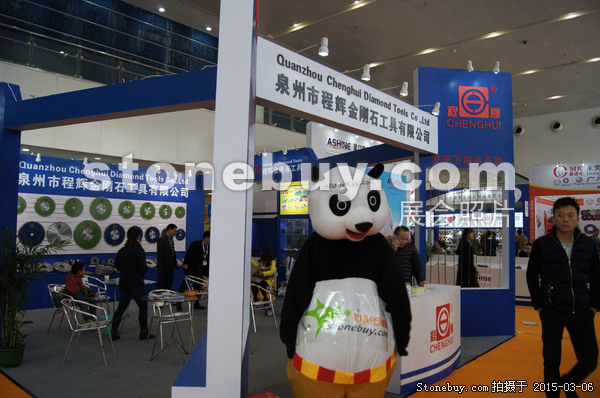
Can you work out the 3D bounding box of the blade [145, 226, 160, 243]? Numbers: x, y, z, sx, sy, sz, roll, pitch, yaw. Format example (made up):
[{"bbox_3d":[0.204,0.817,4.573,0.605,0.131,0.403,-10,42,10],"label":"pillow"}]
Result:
[{"bbox_3d":[-3.451,0.861,10.576,0.020,0.385,0.385,-2,-5,42],"label":"blade"}]

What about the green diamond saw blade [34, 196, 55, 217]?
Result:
[{"bbox_3d":[-4.996,0.149,8.800,0.030,0.400,0.400,-2,-5,41],"label":"green diamond saw blade"}]

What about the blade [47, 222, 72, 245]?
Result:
[{"bbox_3d":[-4.819,0.729,9.046,0.020,0.485,0.485,-2,-5,42],"label":"blade"}]

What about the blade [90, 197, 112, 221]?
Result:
[{"bbox_3d":[-4.268,0.226,9.686,0.020,0.480,0.480,-2,-5,42],"label":"blade"}]

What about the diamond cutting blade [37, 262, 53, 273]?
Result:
[{"bbox_3d":[-5.106,1.377,9.004,0.345,0.015,0.345,5,28,-43],"label":"diamond cutting blade"}]

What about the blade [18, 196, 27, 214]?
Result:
[{"bbox_3d":[-5.530,0.134,8.821,0.355,0.355,0.015,5,-6,-43],"label":"blade"}]

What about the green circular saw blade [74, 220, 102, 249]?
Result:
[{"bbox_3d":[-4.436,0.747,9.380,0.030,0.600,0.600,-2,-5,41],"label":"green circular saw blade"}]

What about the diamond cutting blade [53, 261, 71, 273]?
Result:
[{"bbox_3d":[-4.871,1.403,9.226,0.350,0.015,0.350,5,28,-43],"label":"diamond cutting blade"}]

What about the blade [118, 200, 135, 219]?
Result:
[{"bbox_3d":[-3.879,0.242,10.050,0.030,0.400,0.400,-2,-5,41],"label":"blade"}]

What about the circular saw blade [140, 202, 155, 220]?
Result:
[{"bbox_3d":[-3.603,0.296,10.642,0.400,0.400,0.015,5,-6,-43],"label":"circular saw blade"}]

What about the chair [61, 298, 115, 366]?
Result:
[{"bbox_3d":[-2.535,1.578,5.420,0.540,0.720,0.520,1,-4,-3],"label":"chair"}]

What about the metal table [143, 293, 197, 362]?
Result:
[{"bbox_3d":[-1.725,1.669,5.916,0.700,0.710,0.700,2,-4,-16],"label":"metal table"}]

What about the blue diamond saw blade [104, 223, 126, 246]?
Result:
[{"bbox_3d":[-4.090,0.789,9.900,0.030,0.500,0.500,-2,-5,41],"label":"blue diamond saw blade"}]

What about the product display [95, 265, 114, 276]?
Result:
[{"bbox_3d":[-3.910,1.436,9.000,0.200,0.200,0.370,-2,-5,41],"label":"product display"}]

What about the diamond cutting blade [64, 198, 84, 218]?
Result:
[{"bbox_3d":[-4.788,0.191,9.523,0.405,0.405,0.015,5,-6,-43],"label":"diamond cutting blade"}]

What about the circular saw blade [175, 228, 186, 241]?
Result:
[{"bbox_3d":[-2.968,0.903,11.206,0.280,0.280,0.015,5,-6,-43],"label":"circular saw blade"}]

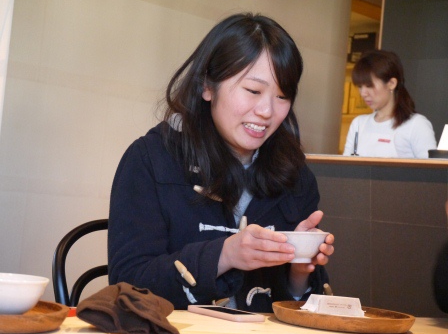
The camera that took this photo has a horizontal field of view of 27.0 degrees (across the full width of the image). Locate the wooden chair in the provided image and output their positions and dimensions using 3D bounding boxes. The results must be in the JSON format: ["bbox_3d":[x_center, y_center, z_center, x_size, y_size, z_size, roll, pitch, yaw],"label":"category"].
[{"bbox_3d":[-0.080,0.530,1.840,0.420,0.830,0.500,6,-3,-30],"label":"wooden chair"}]

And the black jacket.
[{"bbox_3d":[-0.018,0.190,1.740,0.440,0.510,0.370,6,-3,-30],"label":"black jacket"}]

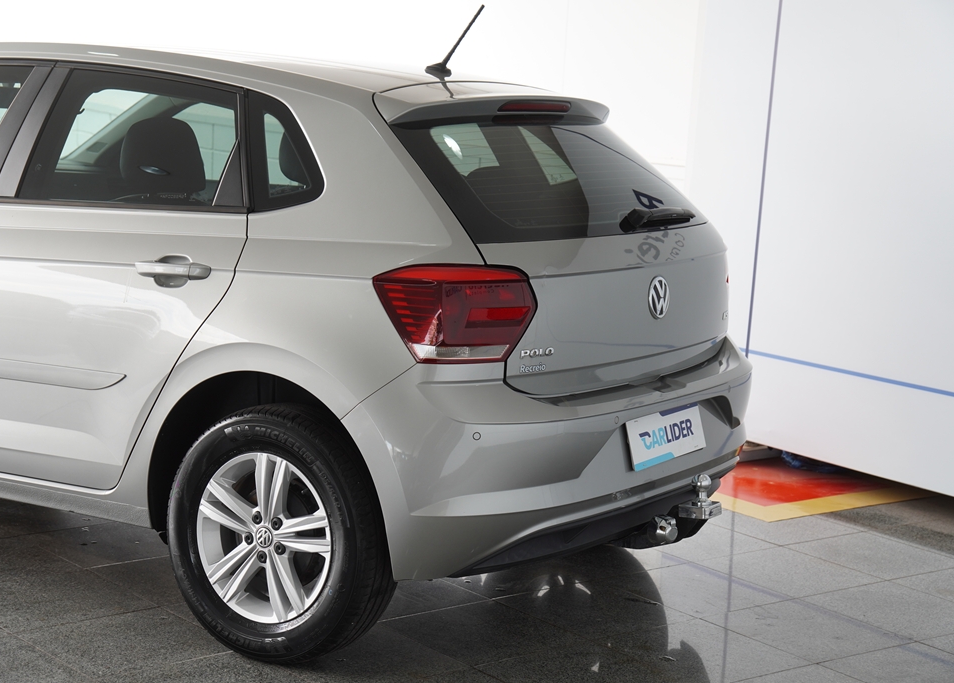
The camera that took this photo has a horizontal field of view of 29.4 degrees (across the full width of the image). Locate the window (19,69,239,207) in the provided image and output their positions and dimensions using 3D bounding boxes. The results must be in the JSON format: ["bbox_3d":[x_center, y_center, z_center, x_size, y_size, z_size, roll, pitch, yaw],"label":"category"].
[{"bbox_3d":[-0.856,-0.526,4.643,0.741,0.361,0.060,5,-13,31],"label":"window"}]

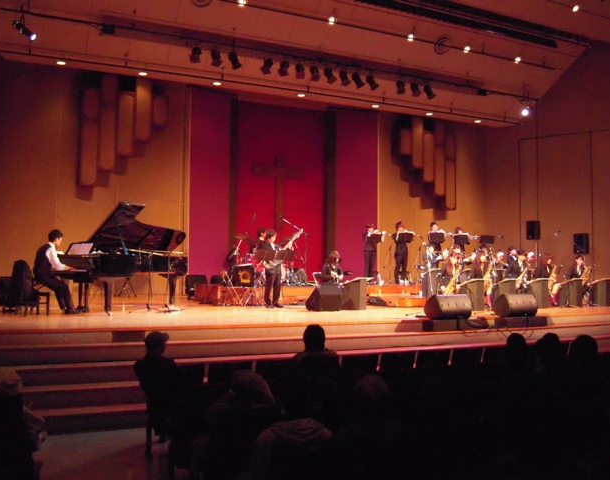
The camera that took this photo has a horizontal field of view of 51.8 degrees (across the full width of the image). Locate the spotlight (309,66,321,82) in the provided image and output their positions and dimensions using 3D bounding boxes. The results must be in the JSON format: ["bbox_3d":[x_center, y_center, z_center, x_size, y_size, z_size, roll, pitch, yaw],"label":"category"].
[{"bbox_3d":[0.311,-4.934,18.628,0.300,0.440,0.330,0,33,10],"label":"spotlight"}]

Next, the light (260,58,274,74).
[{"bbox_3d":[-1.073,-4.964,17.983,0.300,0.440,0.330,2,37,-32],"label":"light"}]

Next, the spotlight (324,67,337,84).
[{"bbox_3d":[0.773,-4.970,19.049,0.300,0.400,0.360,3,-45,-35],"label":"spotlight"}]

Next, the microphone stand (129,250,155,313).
[{"bbox_3d":[-3.111,0.794,12.277,0.550,1.151,0.700,1,-3,-12],"label":"microphone stand"}]

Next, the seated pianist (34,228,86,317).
[{"bbox_3d":[-4.080,0.549,10.511,0.520,1.380,0.860,-2,-4,44],"label":"seated pianist"}]

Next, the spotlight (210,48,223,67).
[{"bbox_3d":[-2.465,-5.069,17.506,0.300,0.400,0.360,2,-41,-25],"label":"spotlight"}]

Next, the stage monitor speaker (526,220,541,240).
[{"bbox_3d":[7.561,-0.314,20.800,0.360,0.630,0.380,3,-3,-35],"label":"stage monitor speaker"}]

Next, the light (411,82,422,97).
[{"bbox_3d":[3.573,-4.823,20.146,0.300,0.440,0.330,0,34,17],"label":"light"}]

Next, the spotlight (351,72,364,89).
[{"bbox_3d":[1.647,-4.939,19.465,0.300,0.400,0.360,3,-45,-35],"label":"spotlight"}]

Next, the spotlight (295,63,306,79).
[{"bbox_3d":[-0.138,-5.201,19.288,0.290,0.500,0.330,2,-3,-25],"label":"spotlight"}]

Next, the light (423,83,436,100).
[{"bbox_3d":[4.223,-5.036,21.319,0.400,0.580,0.330,0,-3,12],"label":"light"}]

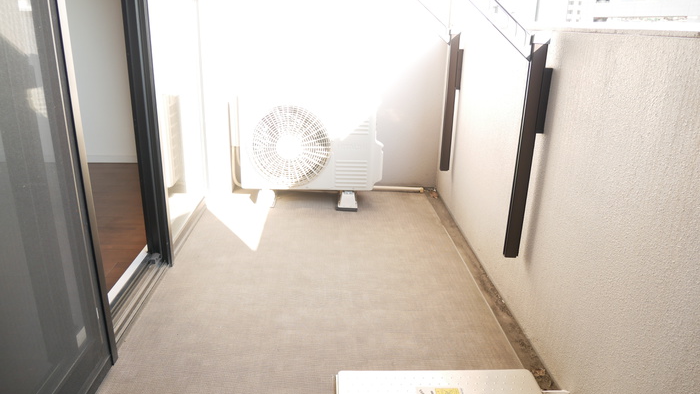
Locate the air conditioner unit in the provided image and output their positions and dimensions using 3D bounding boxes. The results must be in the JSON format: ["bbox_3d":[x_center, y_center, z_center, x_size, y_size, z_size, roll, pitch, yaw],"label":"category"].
[{"bbox_3d":[-0.227,-0.336,2.971,0.841,0.537,0.300,1,19,-3],"label":"air conditioner unit"}]

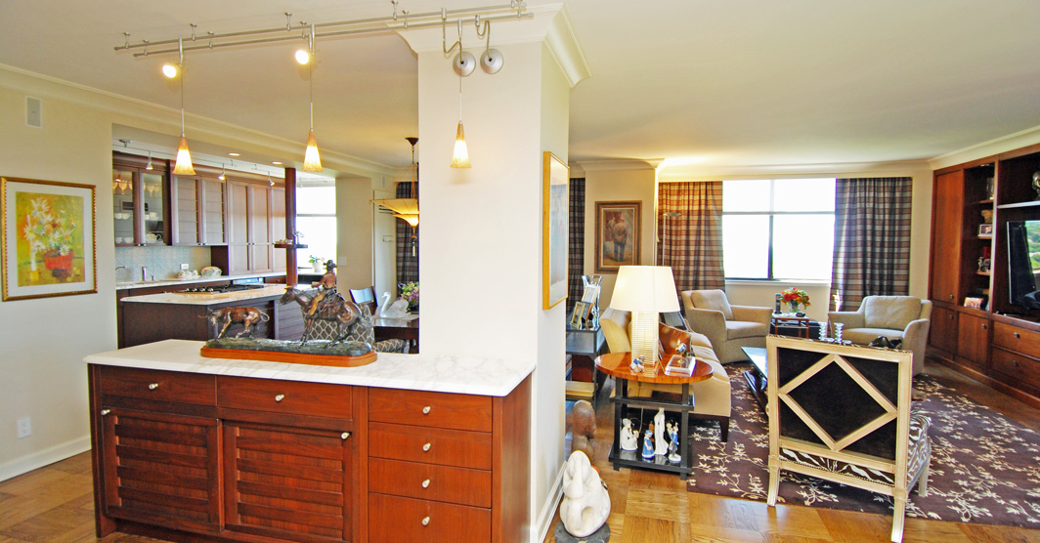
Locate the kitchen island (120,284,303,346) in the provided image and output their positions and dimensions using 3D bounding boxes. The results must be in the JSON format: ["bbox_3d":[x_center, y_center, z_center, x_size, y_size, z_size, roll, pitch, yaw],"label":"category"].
[{"bbox_3d":[-2.982,0.660,5.422,1.090,0.900,1.740,1,4,15],"label":"kitchen island"}]

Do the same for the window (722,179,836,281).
[{"bbox_3d":[3.477,-0.564,7.085,1.420,1.380,0.100,1,3,15],"label":"window"}]

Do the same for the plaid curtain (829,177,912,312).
[{"bbox_3d":[4.625,-0.114,6.901,0.931,2.280,0.140,1,4,15],"label":"plaid curtain"}]

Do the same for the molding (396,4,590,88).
[{"bbox_3d":[-0.091,-1.094,2.730,0.827,0.106,0.972,1,4,15],"label":"molding"}]

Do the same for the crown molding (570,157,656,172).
[{"bbox_3d":[1.216,-1.347,6.627,1.100,0.130,0.110,1,3,15],"label":"crown molding"}]

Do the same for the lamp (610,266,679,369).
[{"bbox_3d":[0.829,0.292,3.464,0.455,0.655,0.430,1,3,15],"label":"lamp"}]

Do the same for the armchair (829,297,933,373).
[{"bbox_3d":[4.089,0.724,5.976,0.770,0.810,0.810,-3,4,-39],"label":"armchair"}]

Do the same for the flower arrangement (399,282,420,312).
[{"bbox_3d":[-0.992,0.249,5.045,0.320,0.301,0.320,1,4,15],"label":"flower arrangement"}]

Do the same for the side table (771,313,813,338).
[{"bbox_3d":[3.429,0.833,6.583,0.420,0.530,0.440,1,3,15],"label":"side table"}]

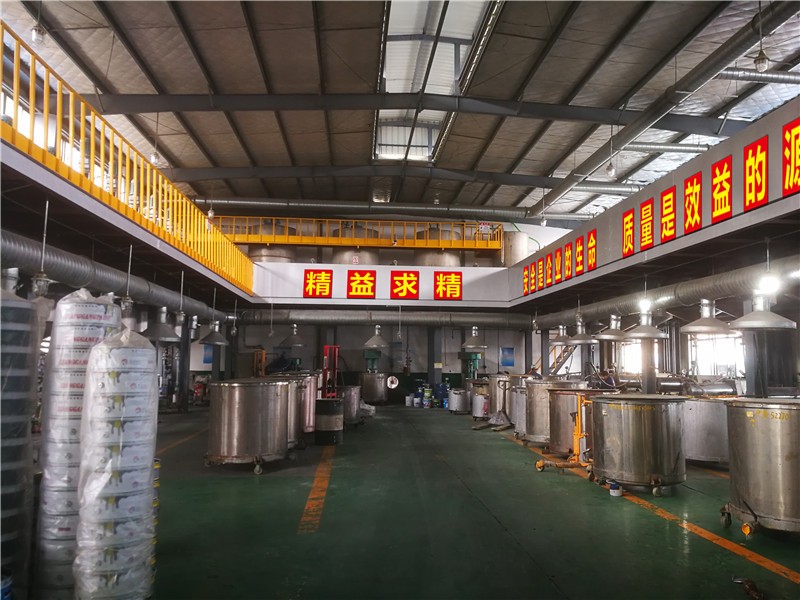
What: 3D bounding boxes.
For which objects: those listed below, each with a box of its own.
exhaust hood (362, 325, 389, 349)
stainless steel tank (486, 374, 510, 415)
[{"bbox_3d":[-0.866,1.342,23.078,0.950,0.840,0.950,1,-6,-4],"label":"exhaust hood"},{"bbox_3d":[2.889,2.880,18.275,0.700,1.270,0.700,1,-6,-4],"label":"stainless steel tank"}]

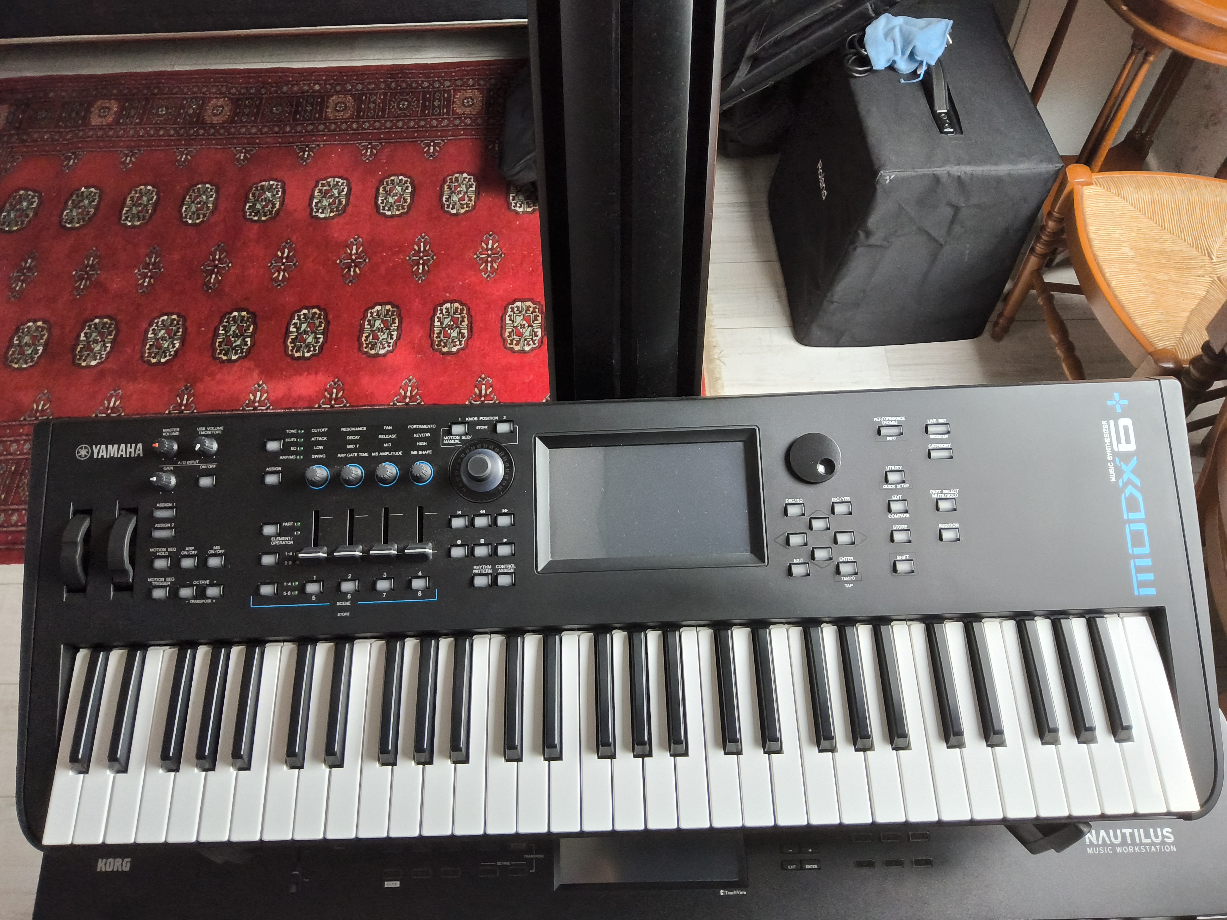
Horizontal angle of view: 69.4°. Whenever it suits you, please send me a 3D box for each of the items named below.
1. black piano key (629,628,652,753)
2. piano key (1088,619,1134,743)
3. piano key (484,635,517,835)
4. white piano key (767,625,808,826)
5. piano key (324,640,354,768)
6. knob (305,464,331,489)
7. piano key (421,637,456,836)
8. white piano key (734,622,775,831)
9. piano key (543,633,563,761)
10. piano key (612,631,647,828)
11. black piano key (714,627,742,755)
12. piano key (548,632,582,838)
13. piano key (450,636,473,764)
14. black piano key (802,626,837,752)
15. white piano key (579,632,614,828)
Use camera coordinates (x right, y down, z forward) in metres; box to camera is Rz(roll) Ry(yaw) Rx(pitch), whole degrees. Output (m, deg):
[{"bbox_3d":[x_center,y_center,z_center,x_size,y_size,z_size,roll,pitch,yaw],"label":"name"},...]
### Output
[{"bbox_3d":[0.021,0.178,0.675,0.013,0.013,0.091,-2,68,1],"label":"black piano key"},{"bbox_3d":[0.377,0.165,0.668,0.013,0.013,0.091,-2,68,1],"label":"piano key"},{"bbox_3d":[-0.084,0.209,0.681,0.022,0.020,0.146,-2,68,1],"label":"piano key"},{"bbox_3d":[0.128,0.201,0.677,0.022,0.018,0.142,-2,68,1],"label":"white piano key"},{"bbox_3d":[-0.211,0.186,0.679,0.013,0.011,0.094,-2,69,1],"label":"piano key"},{"bbox_3d":[-0.238,0.012,0.708,0.017,0.015,0.017,-2,78,1],"label":"knob"},{"bbox_3d":[-0.131,0.211,0.682,0.023,0.019,0.144,-2,69,1],"label":"piano key"},{"bbox_3d":[0.104,0.202,0.678,0.023,0.019,0.144,-2,69,1],"label":"white piano key"},{"bbox_3d":[-0.046,0.180,0.676,0.013,0.011,0.094,-2,69,1],"label":"piano key"},{"bbox_3d":[0.010,0.206,0.678,0.023,0.019,0.144,-2,68,1],"label":"piano key"},{"bbox_3d":[0.088,0.176,0.674,0.013,0.013,0.091,-2,68,1],"label":"black piano key"},{"bbox_3d":[-0.037,0.207,0.679,0.023,0.019,0.144,-2,68,1],"label":"piano key"},{"bbox_3d":[-0.117,0.182,0.677,0.013,0.011,0.094,-2,69,1],"label":"piano key"},{"bbox_3d":[0.158,0.172,0.672,0.013,0.012,0.093,-2,68,1],"label":"black piano key"},{"bbox_3d":[-0.013,0.206,0.680,0.022,0.020,0.146,-2,68,1],"label":"white piano key"}]

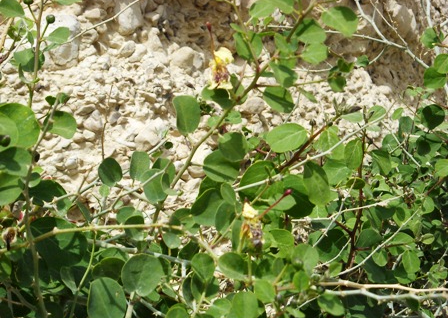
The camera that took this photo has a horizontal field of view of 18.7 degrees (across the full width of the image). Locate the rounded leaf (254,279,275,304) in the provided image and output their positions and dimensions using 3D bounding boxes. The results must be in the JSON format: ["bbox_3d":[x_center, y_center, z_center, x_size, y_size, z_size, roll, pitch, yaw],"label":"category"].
[{"bbox_3d":[0.038,0.125,1.280,0.021,0.028,0.008,-41,-11,-18],"label":"rounded leaf"}]

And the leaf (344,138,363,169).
[{"bbox_3d":[0.135,-0.006,1.420,0.022,0.033,0.011,0,-15,15],"label":"leaf"}]

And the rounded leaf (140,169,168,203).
[{"bbox_3d":[-0.067,0.026,1.300,0.025,0.034,0.008,-7,-12,4],"label":"rounded leaf"}]

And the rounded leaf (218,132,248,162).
[{"bbox_3d":[0.009,-0.012,1.310,0.028,0.030,0.008,6,-14,7],"label":"rounded leaf"}]

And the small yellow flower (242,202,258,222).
[{"bbox_3d":[0.027,0.053,1.380,0.016,0.020,0.014,0,10,0],"label":"small yellow flower"}]

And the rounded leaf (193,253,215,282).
[{"bbox_3d":[-0.021,0.110,1.380,0.023,0.030,0.011,0,-20,0],"label":"rounded leaf"}]

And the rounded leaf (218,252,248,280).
[{"bbox_3d":[0.009,0.108,1.380,0.029,0.029,0.012,0,-25,0],"label":"rounded leaf"}]

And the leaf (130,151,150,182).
[{"bbox_3d":[-0.081,0.007,1.310,0.021,0.030,0.008,6,-10,19],"label":"leaf"}]

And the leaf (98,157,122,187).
[{"bbox_3d":[-0.118,0.014,1.410,0.025,0.032,0.010,0,-15,0],"label":"leaf"}]

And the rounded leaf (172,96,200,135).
[{"bbox_3d":[-0.035,-0.042,1.300,0.026,0.040,0.008,0,-12,9],"label":"rounded leaf"}]

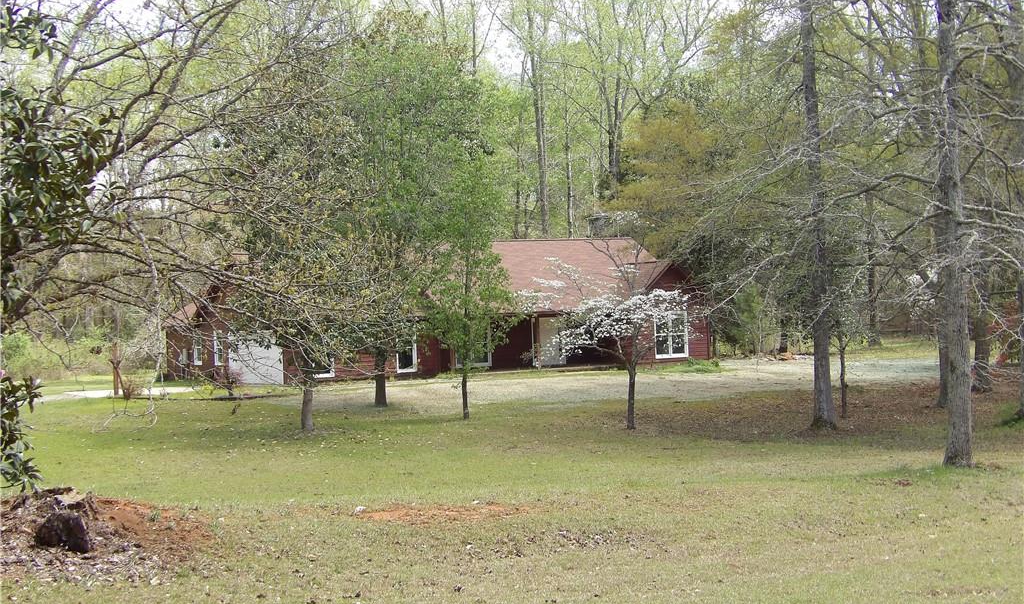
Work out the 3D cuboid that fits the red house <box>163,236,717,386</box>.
[{"bbox_3d":[-3.544,0.223,74.361,21.800,6.250,14.200,-2,0,-32],"label":"red house"}]

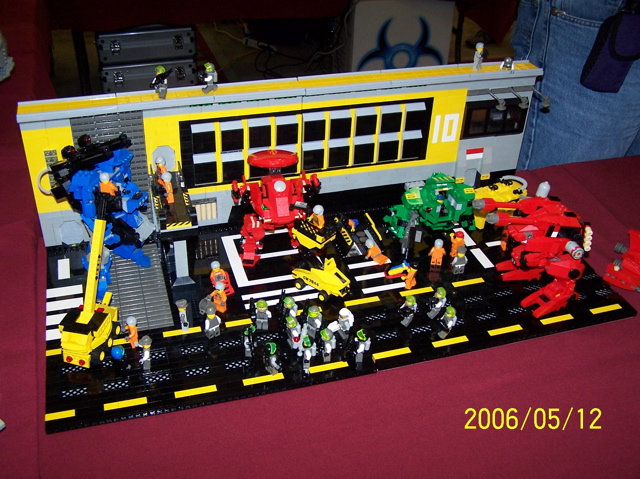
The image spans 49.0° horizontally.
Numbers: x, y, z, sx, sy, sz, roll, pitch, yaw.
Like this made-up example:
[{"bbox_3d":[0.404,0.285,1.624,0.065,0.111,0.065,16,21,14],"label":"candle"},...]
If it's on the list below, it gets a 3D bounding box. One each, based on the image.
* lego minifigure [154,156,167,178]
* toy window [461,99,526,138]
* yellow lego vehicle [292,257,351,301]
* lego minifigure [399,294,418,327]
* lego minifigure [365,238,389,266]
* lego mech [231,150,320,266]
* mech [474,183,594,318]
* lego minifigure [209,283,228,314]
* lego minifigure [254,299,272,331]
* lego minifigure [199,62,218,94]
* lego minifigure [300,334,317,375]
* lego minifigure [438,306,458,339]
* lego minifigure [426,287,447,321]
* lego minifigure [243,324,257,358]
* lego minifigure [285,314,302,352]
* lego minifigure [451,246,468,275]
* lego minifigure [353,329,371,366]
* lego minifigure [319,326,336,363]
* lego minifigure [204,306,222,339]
[{"bbox_3d":[-0.216,-0.091,0.956,0.022,0.041,0.015,22,39,25],"label":"lego minifigure"},{"bbox_3d":[0.278,-0.195,1.120,0.110,0.064,0.012,-8,36,-15],"label":"toy window"},{"bbox_3d":[0.002,0.050,0.958,0.079,0.041,0.044,24,40,27],"label":"yellow lego vehicle"},{"bbox_3d":[0.114,0.093,0.904,0.020,0.038,0.021,-19,40,-41],"label":"lego minifigure"},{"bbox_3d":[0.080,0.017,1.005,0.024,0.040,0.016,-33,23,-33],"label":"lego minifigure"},{"bbox_3d":[-0.061,-0.050,0.980,0.120,0.166,0.078,-4,35,-10],"label":"lego mech"},{"bbox_3d":[0.283,0.010,0.929,0.166,0.150,0.116,-8,36,-15],"label":"mech"},{"bbox_3d":[-0.131,0.076,0.911,0.023,0.041,0.015,17,38,20],"label":"lego minifigure"},{"bbox_3d":[-0.073,0.095,0.887,0.023,0.041,0.015,3,35,1],"label":"lego minifigure"},{"bbox_3d":[-0.148,-0.214,0.932,0.027,0.040,0.025,-17,39,-26],"label":"lego minifigure"},{"bbox_3d":[-0.014,0.135,0.833,0.019,0.042,0.022,-22,42,-31],"label":"lego minifigure"},{"bbox_3d":[0.161,0.104,0.883,0.025,0.042,0.025,-11,37,-20],"label":"lego minifigure"},{"bbox_3d":[0.153,0.085,0.920,0.020,0.038,0.021,-16,38,-37],"label":"lego minifigure"},{"bbox_3d":[-0.084,0.122,0.840,0.019,0.042,0.025,-4,35,-10],"label":"lego minifigure"},{"bbox_3d":[-0.032,0.115,0.855,0.022,0.042,0.025,-23,42,-32],"label":"lego minifigure"},{"bbox_3d":[0.198,0.030,0.996,0.026,0.042,0.015,14,36,16],"label":"lego minifigure"},{"bbox_3d":[0.050,0.129,0.839,0.022,0.042,0.025,-7,35,-14],"label":"lego minifigure"},{"bbox_3d":[0.009,0.126,0.841,0.022,0.042,0.025,-10,36,-19],"label":"lego minifigure"},{"bbox_3d":[-0.131,0.100,0.867,0.024,0.040,0.015,-23,42,-32],"label":"lego minifigure"}]

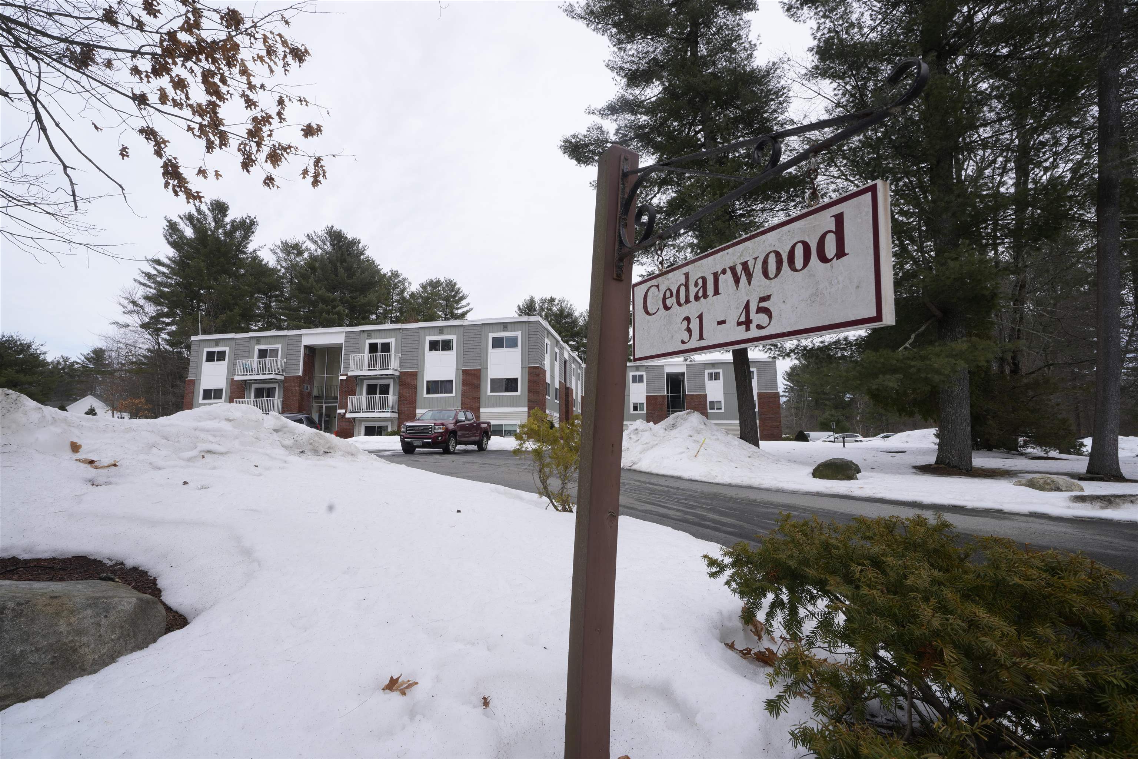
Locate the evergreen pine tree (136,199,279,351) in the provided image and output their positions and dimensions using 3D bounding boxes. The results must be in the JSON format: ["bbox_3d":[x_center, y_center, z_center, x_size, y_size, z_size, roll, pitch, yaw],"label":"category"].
[{"bbox_3d":[-36.672,-6.194,45.066,11.500,25.622,11.500,0,-7,0],"label":"evergreen pine tree"}]

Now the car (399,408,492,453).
[{"bbox_3d":[-5.150,2.250,19.450,1.890,1.790,5.480,-1,-7,10],"label":"car"}]

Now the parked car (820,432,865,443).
[{"bbox_3d":[32.554,7.175,52.507,4.500,1.530,1.800,-3,-7,22],"label":"parked car"}]

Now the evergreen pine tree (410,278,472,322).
[{"bbox_3d":[-17.661,-2.938,60.783,8.200,22.756,8.200,0,-7,0],"label":"evergreen pine tree"}]

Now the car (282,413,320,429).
[{"bbox_3d":[-14.196,2.407,20.195,1.840,1.720,4.720,-5,-8,33],"label":"car"}]

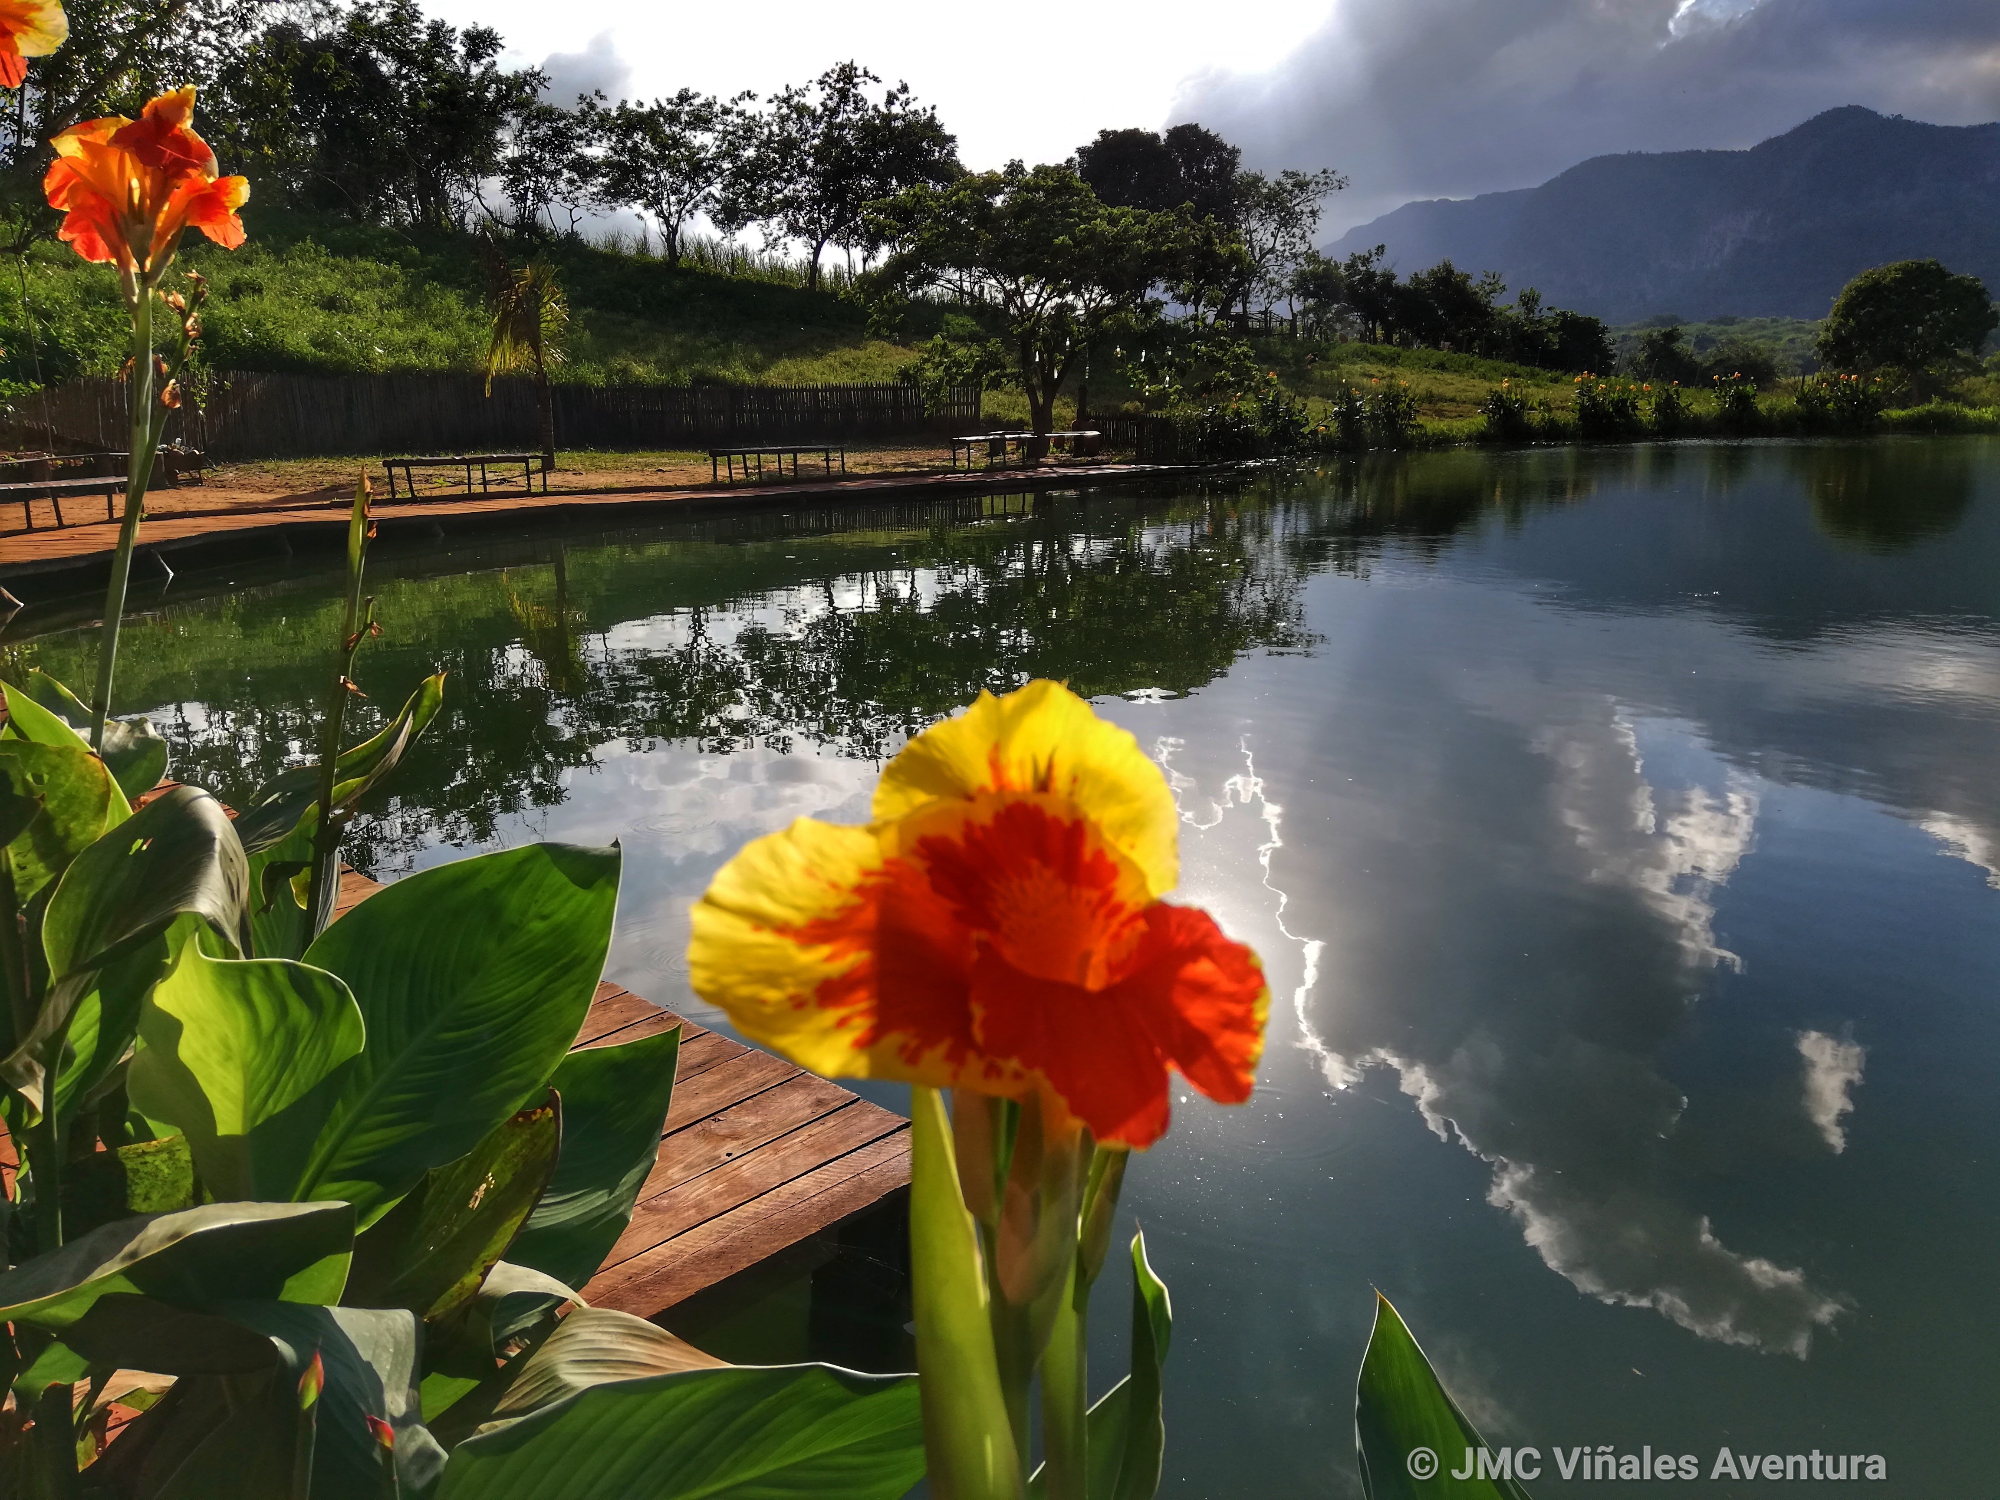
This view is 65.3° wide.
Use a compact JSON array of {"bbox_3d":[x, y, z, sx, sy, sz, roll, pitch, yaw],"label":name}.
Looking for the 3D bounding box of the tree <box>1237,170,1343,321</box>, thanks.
[{"bbox_3d":[11.738,-20.191,63.014,4.286,6.394,3.643,2,13,10],"label":"tree"}]

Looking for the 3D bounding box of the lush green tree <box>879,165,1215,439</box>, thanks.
[{"bbox_3d":[0.732,-8.422,29.856,6.372,5.299,6.053,0,13,1],"label":"lush green tree"}]

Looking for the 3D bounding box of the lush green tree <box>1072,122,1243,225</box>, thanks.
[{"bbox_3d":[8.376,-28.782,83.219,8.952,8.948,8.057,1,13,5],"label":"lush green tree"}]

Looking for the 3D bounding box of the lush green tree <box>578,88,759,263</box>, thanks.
[{"bbox_3d":[-9.054,-15.669,42.644,4.812,4.528,4.331,-3,14,-11],"label":"lush green tree"}]

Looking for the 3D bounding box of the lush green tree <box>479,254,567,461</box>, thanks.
[{"bbox_3d":[-7.659,-6.290,25.118,1.302,3.393,1.302,-4,14,-16],"label":"lush green tree"}]

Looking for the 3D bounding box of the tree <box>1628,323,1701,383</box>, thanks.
[{"bbox_3d":[42.002,-25.016,98.555,4.197,3.830,4.197,5,14,22],"label":"tree"}]

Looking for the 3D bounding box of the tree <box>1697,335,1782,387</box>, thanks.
[{"bbox_3d":[45.115,-23.697,95.229,4.593,3.149,4.363,6,15,24],"label":"tree"}]

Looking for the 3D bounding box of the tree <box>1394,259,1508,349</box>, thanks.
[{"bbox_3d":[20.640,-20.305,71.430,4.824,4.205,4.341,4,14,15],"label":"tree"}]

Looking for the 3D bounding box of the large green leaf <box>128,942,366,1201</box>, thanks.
[{"bbox_3d":[-0.522,0.222,1.080,0.175,0.180,0.120,0,13,0],"label":"large green leaf"}]

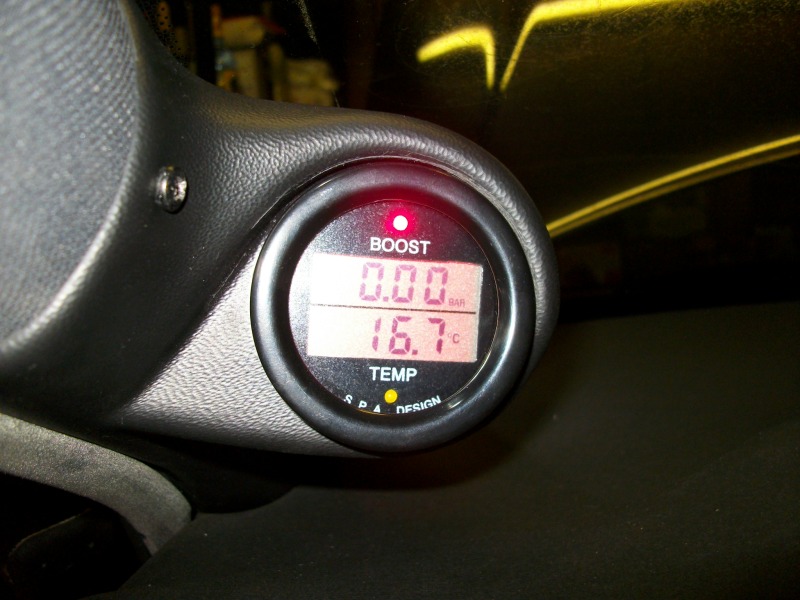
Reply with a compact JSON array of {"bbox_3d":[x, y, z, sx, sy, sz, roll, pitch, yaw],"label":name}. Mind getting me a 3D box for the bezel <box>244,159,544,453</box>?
[{"bbox_3d":[-0.003,0.002,0.184,0.062,0.062,0.038,3,-2,-8],"label":"bezel"}]

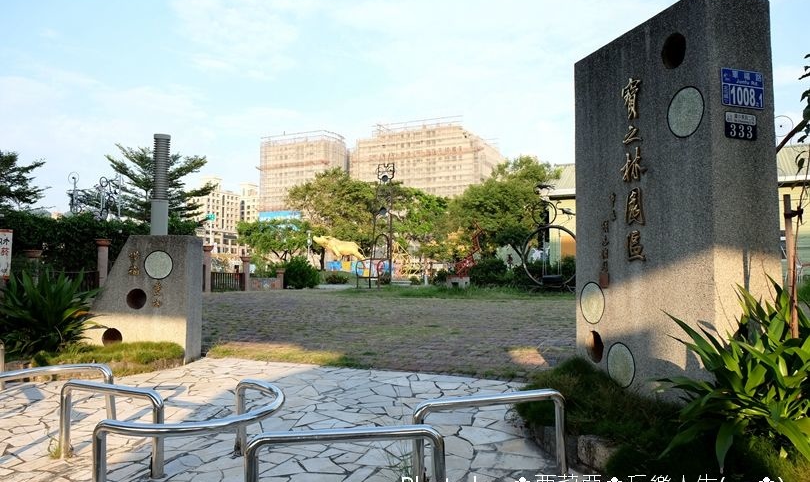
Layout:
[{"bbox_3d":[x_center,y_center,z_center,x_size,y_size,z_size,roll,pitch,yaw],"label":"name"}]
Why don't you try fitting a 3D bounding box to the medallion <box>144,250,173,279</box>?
[{"bbox_3d":[-3.505,0.350,8.675,0.420,0.420,0.040,0,-2,0],"label":"medallion"}]

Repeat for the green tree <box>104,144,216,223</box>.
[{"bbox_3d":[-10.867,-0.888,27.063,4.978,6.889,5.000,0,-2,0],"label":"green tree"}]

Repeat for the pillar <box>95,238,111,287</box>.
[{"bbox_3d":[-12.100,1.140,24.300,0.550,2.400,0.550,-2,-3,25],"label":"pillar"}]

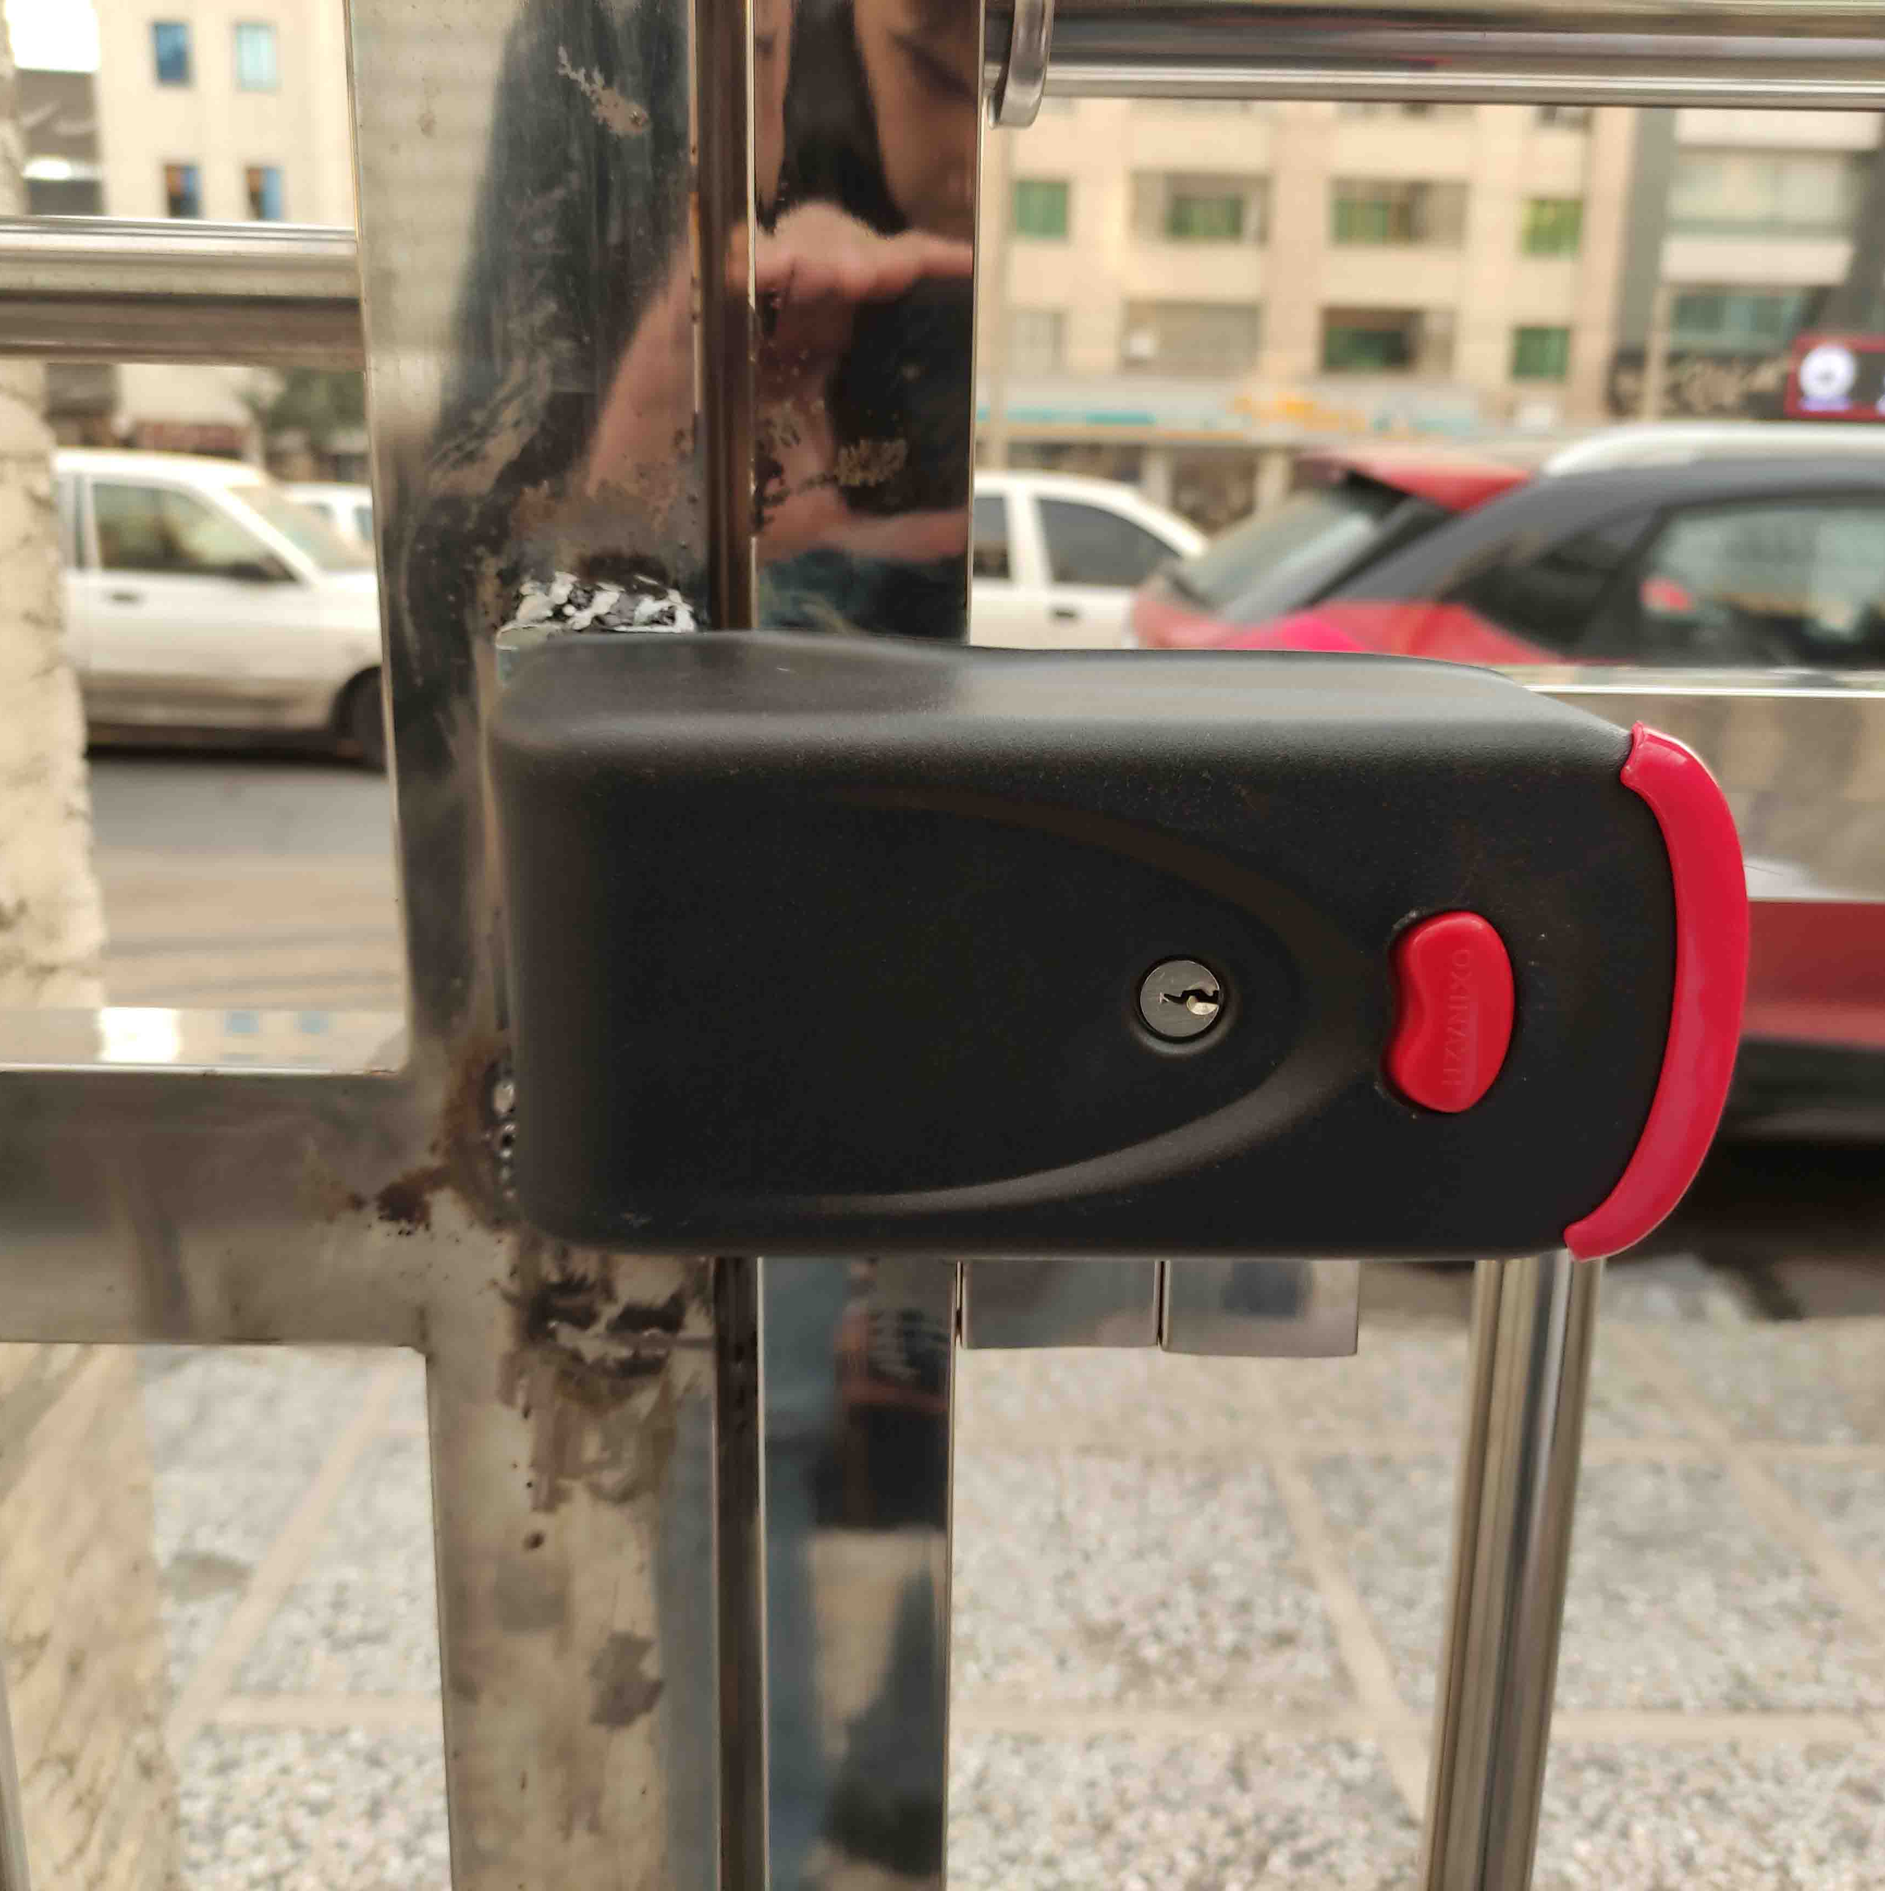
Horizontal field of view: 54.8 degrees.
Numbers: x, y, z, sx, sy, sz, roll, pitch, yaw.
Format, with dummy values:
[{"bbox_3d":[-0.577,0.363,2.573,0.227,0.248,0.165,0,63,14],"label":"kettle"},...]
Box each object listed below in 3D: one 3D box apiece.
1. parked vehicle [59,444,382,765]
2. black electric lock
[{"bbox_3d":[-3.728,-1.718,8.939,4.150,1.440,1.650,2,14,6],"label":"parked vehicle"},{"bbox_3d":[0.027,-0.003,0.309,0.190,0.092,0.063,1,14,-1],"label":"black electric lock"}]

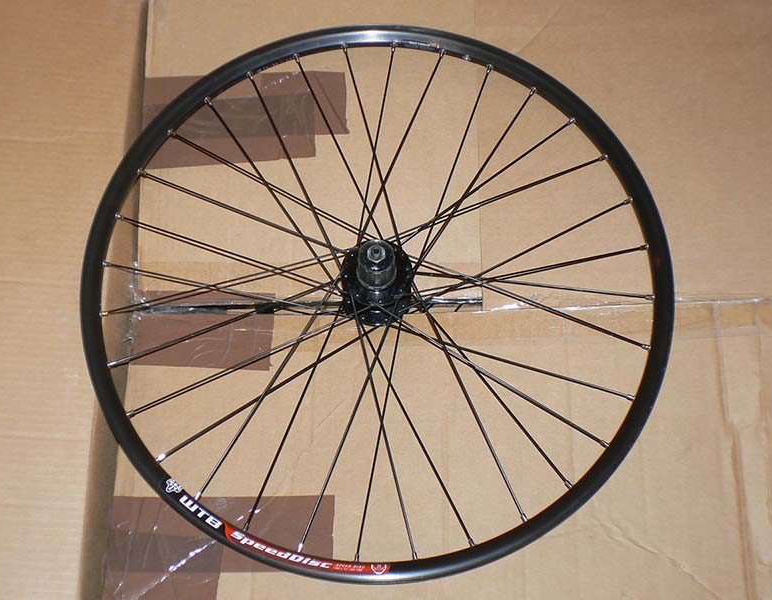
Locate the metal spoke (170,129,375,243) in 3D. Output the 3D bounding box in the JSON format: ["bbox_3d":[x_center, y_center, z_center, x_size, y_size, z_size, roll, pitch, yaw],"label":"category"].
[{"bbox_3d":[-0.115,-0.114,0.829,0.253,0.003,0.003,29,74,14],"label":"metal spoke"}]

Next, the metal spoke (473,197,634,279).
[{"bbox_3d":[0.131,-0.044,0.835,0.257,0.003,0.003,-26,74,0],"label":"metal spoke"}]

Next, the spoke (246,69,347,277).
[{"bbox_3d":[-0.092,-0.133,0.836,0.003,0.003,0.252,-23,69,-7],"label":"spoke"}]

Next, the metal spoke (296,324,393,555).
[{"bbox_3d":[-0.032,0.111,0.757,0.003,0.003,0.241,20,78,6],"label":"metal spoke"}]

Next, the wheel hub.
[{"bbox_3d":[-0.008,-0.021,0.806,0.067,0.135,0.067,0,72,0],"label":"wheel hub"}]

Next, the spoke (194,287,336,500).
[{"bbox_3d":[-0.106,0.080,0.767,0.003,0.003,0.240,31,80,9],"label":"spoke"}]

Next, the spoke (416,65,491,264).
[{"bbox_3d":[0.069,-0.138,0.837,0.003,0.003,0.254,19,68,6],"label":"spoke"}]

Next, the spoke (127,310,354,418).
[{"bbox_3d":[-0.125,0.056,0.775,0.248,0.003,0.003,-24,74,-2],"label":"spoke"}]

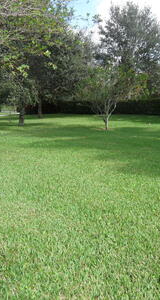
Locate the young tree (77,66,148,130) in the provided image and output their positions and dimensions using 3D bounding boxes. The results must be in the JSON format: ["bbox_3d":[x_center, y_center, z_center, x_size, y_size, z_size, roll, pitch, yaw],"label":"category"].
[{"bbox_3d":[1.781,-2.888,18.275,4.000,3.560,3.800,0,8,0],"label":"young tree"}]

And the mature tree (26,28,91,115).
[{"bbox_3d":[-2.273,-7.202,31.290,7.000,8.360,6.600,0,8,0],"label":"mature tree"}]

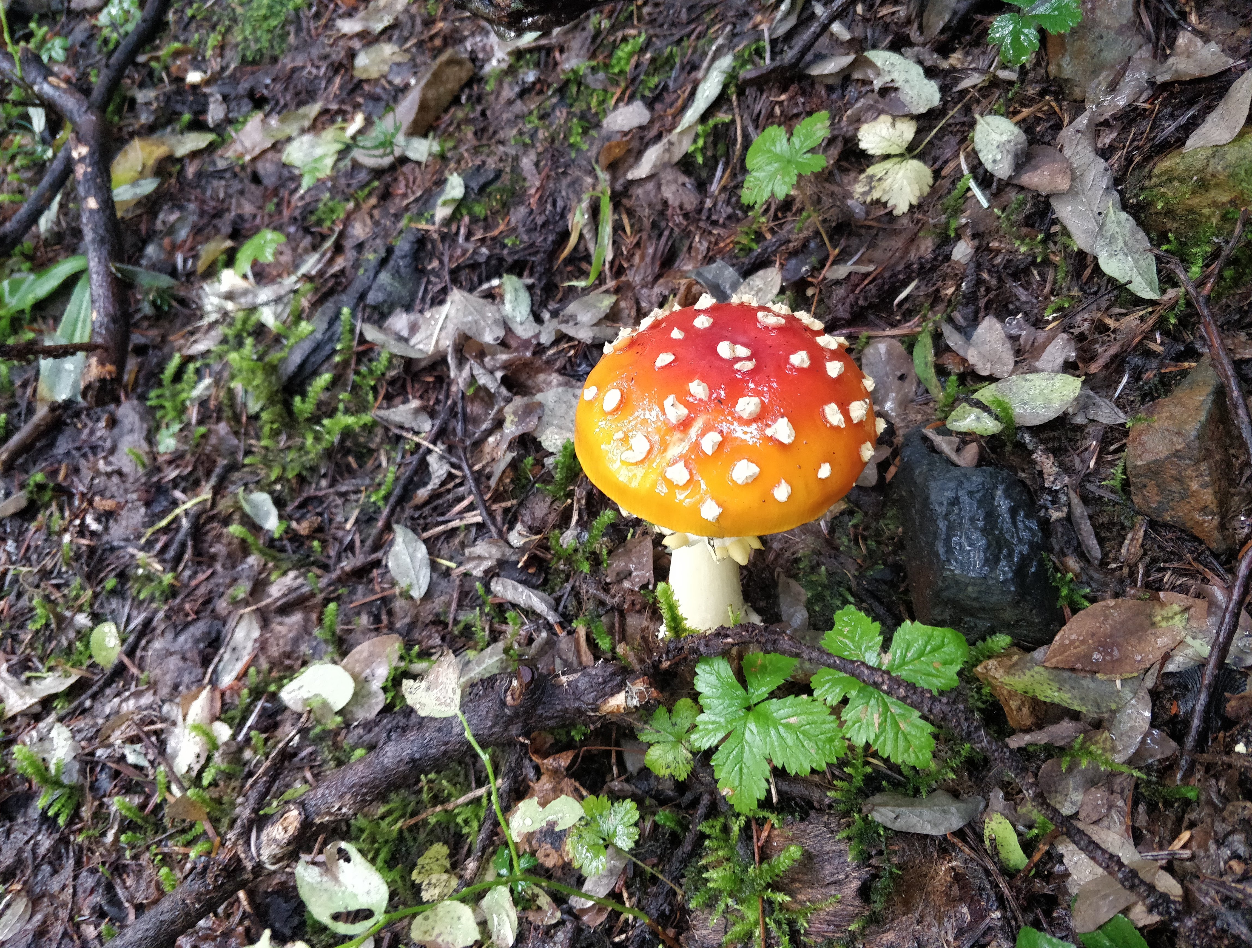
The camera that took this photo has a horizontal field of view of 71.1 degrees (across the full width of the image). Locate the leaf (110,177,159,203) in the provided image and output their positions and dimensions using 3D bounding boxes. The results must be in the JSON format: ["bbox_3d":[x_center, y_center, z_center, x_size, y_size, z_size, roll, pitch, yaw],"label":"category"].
[{"bbox_3d":[-0.344,-0.200,0.614,0.035,0.008,0.015,-30,62,-18],"label":"leaf"}]

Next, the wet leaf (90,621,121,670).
[{"bbox_3d":[-0.254,0.084,0.427,0.013,0.007,0.024,-12,58,-8],"label":"wet leaf"}]

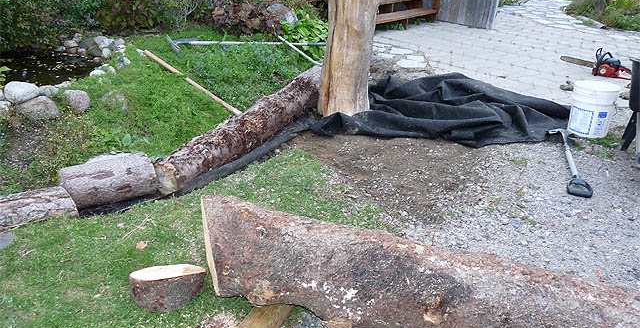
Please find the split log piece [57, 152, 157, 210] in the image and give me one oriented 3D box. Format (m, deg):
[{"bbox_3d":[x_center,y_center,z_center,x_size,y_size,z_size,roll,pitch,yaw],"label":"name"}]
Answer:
[{"bbox_3d":[-1.056,0.078,2.512,0.420,0.220,0.225,-8,28,-21],"label":"split log piece"}]

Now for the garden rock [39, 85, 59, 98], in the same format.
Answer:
[{"bbox_3d":[-1.876,-0.498,3.450,0.130,0.085,0.110,-12,31,-27],"label":"garden rock"}]

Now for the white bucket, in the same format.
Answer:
[{"bbox_3d":[1.978,-0.389,3.640,0.300,0.350,0.300,3,26,0],"label":"white bucket"}]

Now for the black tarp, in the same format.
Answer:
[{"bbox_3d":[0.961,-0.464,3.892,2.080,0.180,1.220,-3,26,-12],"label":"black tarp"}]

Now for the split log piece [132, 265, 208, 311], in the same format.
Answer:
[{"bbox_3d":[-0.563,0.431,1.892,0.260,0.150,0.210,1,26,-5],"label":"split log piece"}]

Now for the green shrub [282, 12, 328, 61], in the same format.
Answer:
[{"bbox_3d":[-0.108,-1.315,5.150,0.540,0.360,0.500,2,28,-2],"label":"green shrub"}]

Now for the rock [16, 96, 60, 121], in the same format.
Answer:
[{"bbox_3d":[-1.961,-0.405,3.495,0.270,0.160,0.210,1,26,-5],"label":"rock"}]

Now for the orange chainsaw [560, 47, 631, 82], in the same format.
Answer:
[{"bbox_3d":[2.900,-1.050,5.220,0.780,0.270,0.250,19,32,28],"label":"orange chainsaw"}]

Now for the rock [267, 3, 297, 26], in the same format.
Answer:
[{"bbox_3d":[-0.449,-1.755,5.900,0.320,0.250,0.270,1,28,-5],"label":"rock"}]

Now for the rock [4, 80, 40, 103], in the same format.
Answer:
[{"bbox_3d":[-2.014,-0.484,3.380,0.215,0.120,0.150,-14,32,-29],"label":"rock"}]

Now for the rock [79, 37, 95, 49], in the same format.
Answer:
[{"bbox_3d":[-2.222,-1.156,4.750,0.150,0.100,0.130,-10,30,-23],"label":"rock"}]

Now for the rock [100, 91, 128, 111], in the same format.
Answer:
[{"bbox_3d":[-1.398,-0.430,3.380,0.180,0.090,0.140,-9,30,-21],"label":"rock"}]

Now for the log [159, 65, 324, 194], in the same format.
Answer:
[{"bbox_3d":[-0.357,-0.324,3.366,0.230,0.240,1.900,15,28,23],"label":"log"}]

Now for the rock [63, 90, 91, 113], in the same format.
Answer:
[{"bbox_3d":[-1.619,-0.416,3.320,0.165,0.110,0.140,-11,30,-25],"label":"rock"}]

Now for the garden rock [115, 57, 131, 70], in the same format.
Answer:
[{"bbox_3d":[-1.834,-0.927,4.651,0.130,0.100,0.120,3,26,0],"label":"garden rock"}]

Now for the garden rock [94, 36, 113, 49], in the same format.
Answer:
[{"bbox_3d":[-2.060,-1.156,4.750,0.160,0.100,0.130,-9,30,-21],"label":"garden rock"}]

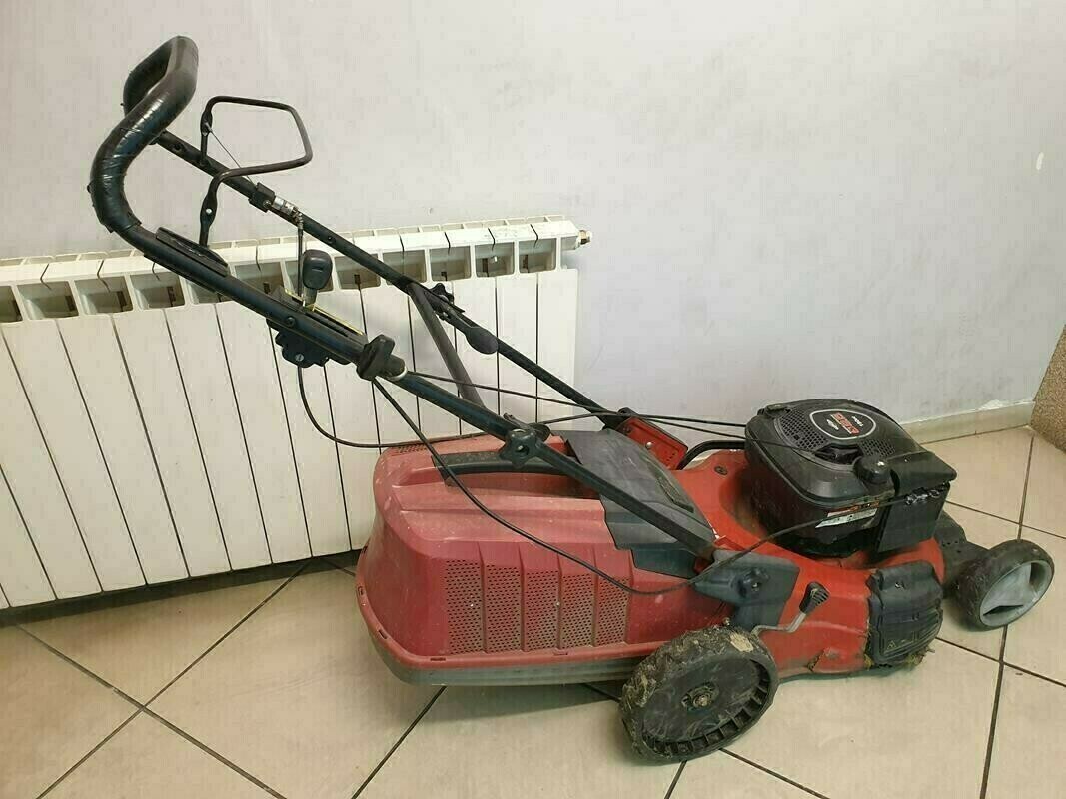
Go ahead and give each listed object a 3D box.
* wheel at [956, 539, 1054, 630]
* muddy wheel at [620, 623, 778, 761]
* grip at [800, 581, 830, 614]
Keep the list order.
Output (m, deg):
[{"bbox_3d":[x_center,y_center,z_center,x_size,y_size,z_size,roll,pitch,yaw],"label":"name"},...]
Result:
[{"bbox_3d":[0.919,0.365,1.568,0.205,0.205,0.056,-10,34,-14],"label":"wheel"},{"bbox_3d":[0.276,0.490,1.324,0.265,0.265,0.053,-10,34,-14],"label":"muddy wheel"},{"bbox_3d":[0.465,0.327,1.321,0.030,0.050,0.023,14,26,-27],"label":"grip"}]

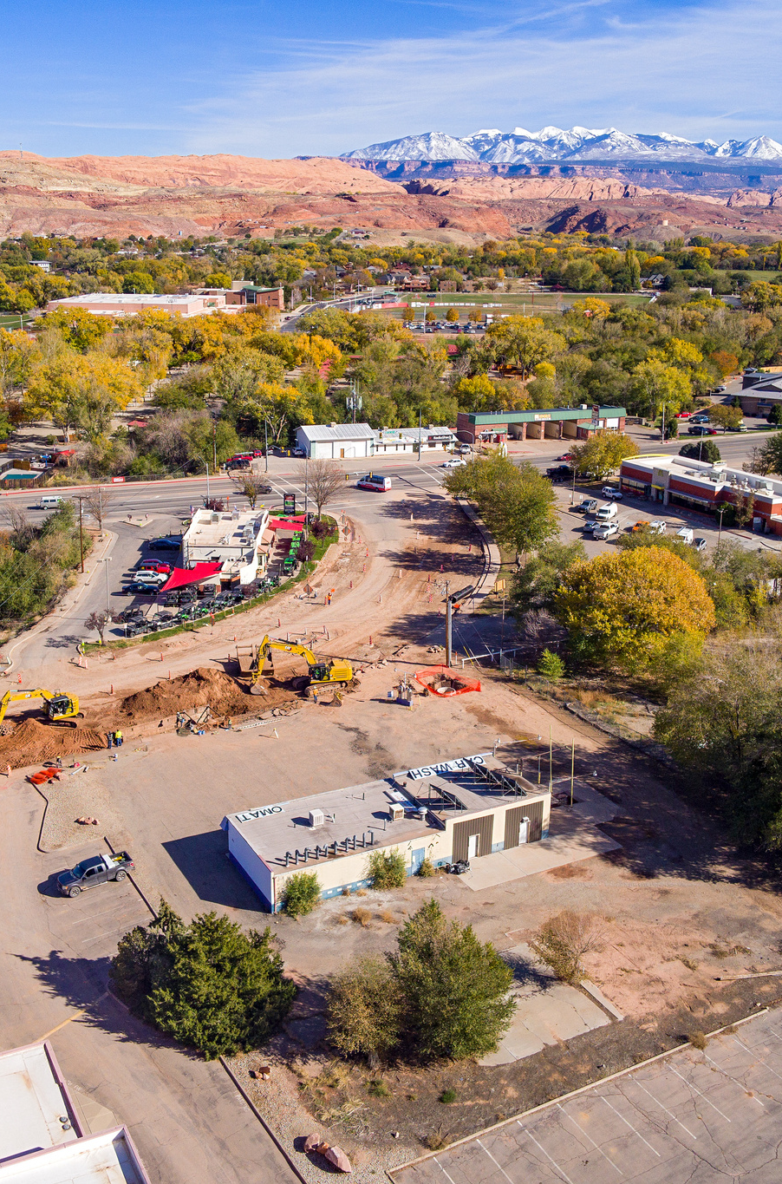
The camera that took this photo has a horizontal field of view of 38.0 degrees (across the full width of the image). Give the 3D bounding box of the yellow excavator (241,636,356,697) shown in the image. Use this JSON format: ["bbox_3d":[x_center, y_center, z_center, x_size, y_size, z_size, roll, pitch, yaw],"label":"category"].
[{"bbox_3d":[-9.440,7.700,120.080,10.800,5.600,3.300,-2,18,-10],"label":"yellow excavator"}]

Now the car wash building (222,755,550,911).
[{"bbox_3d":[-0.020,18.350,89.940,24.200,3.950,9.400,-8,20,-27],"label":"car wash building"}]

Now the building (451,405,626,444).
[{"bbox_3d":[36.310,-40.240,271.950,42.000,6.100,8.600,-8,20,-25],"label":"building"}]

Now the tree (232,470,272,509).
[{"bbox_3d":[-24.424,-18.052,200.025,6.600,6.400,6.400,1,17,0],"label":"tree"}]

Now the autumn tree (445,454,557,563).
[{"bbox_3d":[16.832,-12.923,172.312,16.500,15.000,16.000,1,17,0],"label":"autumn tree"}]

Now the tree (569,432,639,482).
[{"bbox_3d":[42.180,-26.595,224.510,13.200,9.400,12.500,1,17,0],"label":"tree"}]

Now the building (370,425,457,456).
[{"bbox_3d":[4.490,-34.010,253.330,19.300,4.500,9.000,-7,19,-23],"label":"building"}]

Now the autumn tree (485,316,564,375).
[{"bbox_3d":[44.520,-80.070,373.930,25.000,19.500,25.000,3,18,6],"label":"autumn tree"}]

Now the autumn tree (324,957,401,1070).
[{"bbox_3d":[-1.563,24.605,65.933,4.700,6.600,4.700,1,17,0],"label":"autumn tree"}]

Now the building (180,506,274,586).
[{"bbox_3d":[-23.680,-6.810,165.590,12.000,5.100,22.500,0,18,-2],"label":"building"}]

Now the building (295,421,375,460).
[{"bbox_3d":[-12.541,-33.522,249.481,14.300,6.200,12.000,-5,18,-18],"label":"building"}]

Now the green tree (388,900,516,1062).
[{"bbox_3d":[3.600,22.740,69.060,7.000,8.400,7.000,1,18,0],"label":"green tree"}]

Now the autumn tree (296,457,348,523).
[{"bbox_3d":[-11.480,-17.290,192.470,9.200,11.000,9.200,0,18,-3],"label":"autumn tree"}]

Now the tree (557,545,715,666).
[{"bbox_3d":[27.688,1.711,128.963,17.800,13.200,17.000,1,17,0],"label":"tree"}]

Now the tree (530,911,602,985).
[{"bbox_3d":[11.386,23.279,73.944,4.400,4.600,4.200,1,17,0],"label":"tree"}]

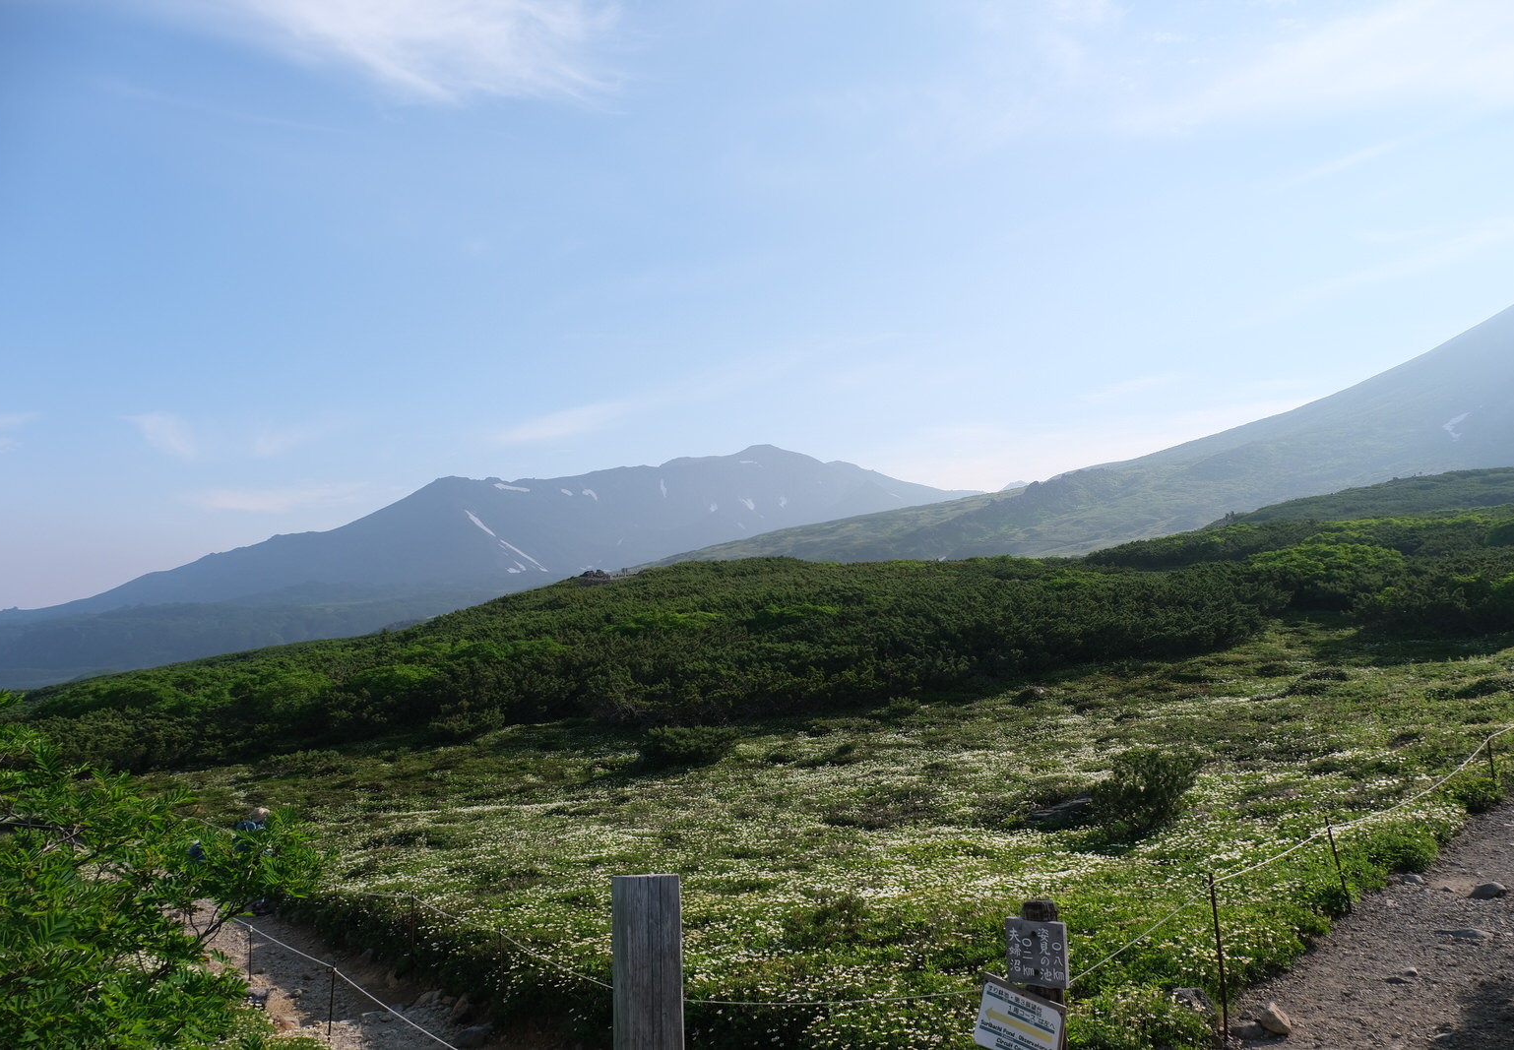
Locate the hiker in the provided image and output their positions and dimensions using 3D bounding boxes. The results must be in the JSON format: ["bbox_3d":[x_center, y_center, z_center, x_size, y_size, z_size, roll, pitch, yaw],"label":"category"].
[{"bbox_3d":[-7.608,5.077,17.900,0.620,1.620,0.520,-2,-4,20],"label":"hiker"}]

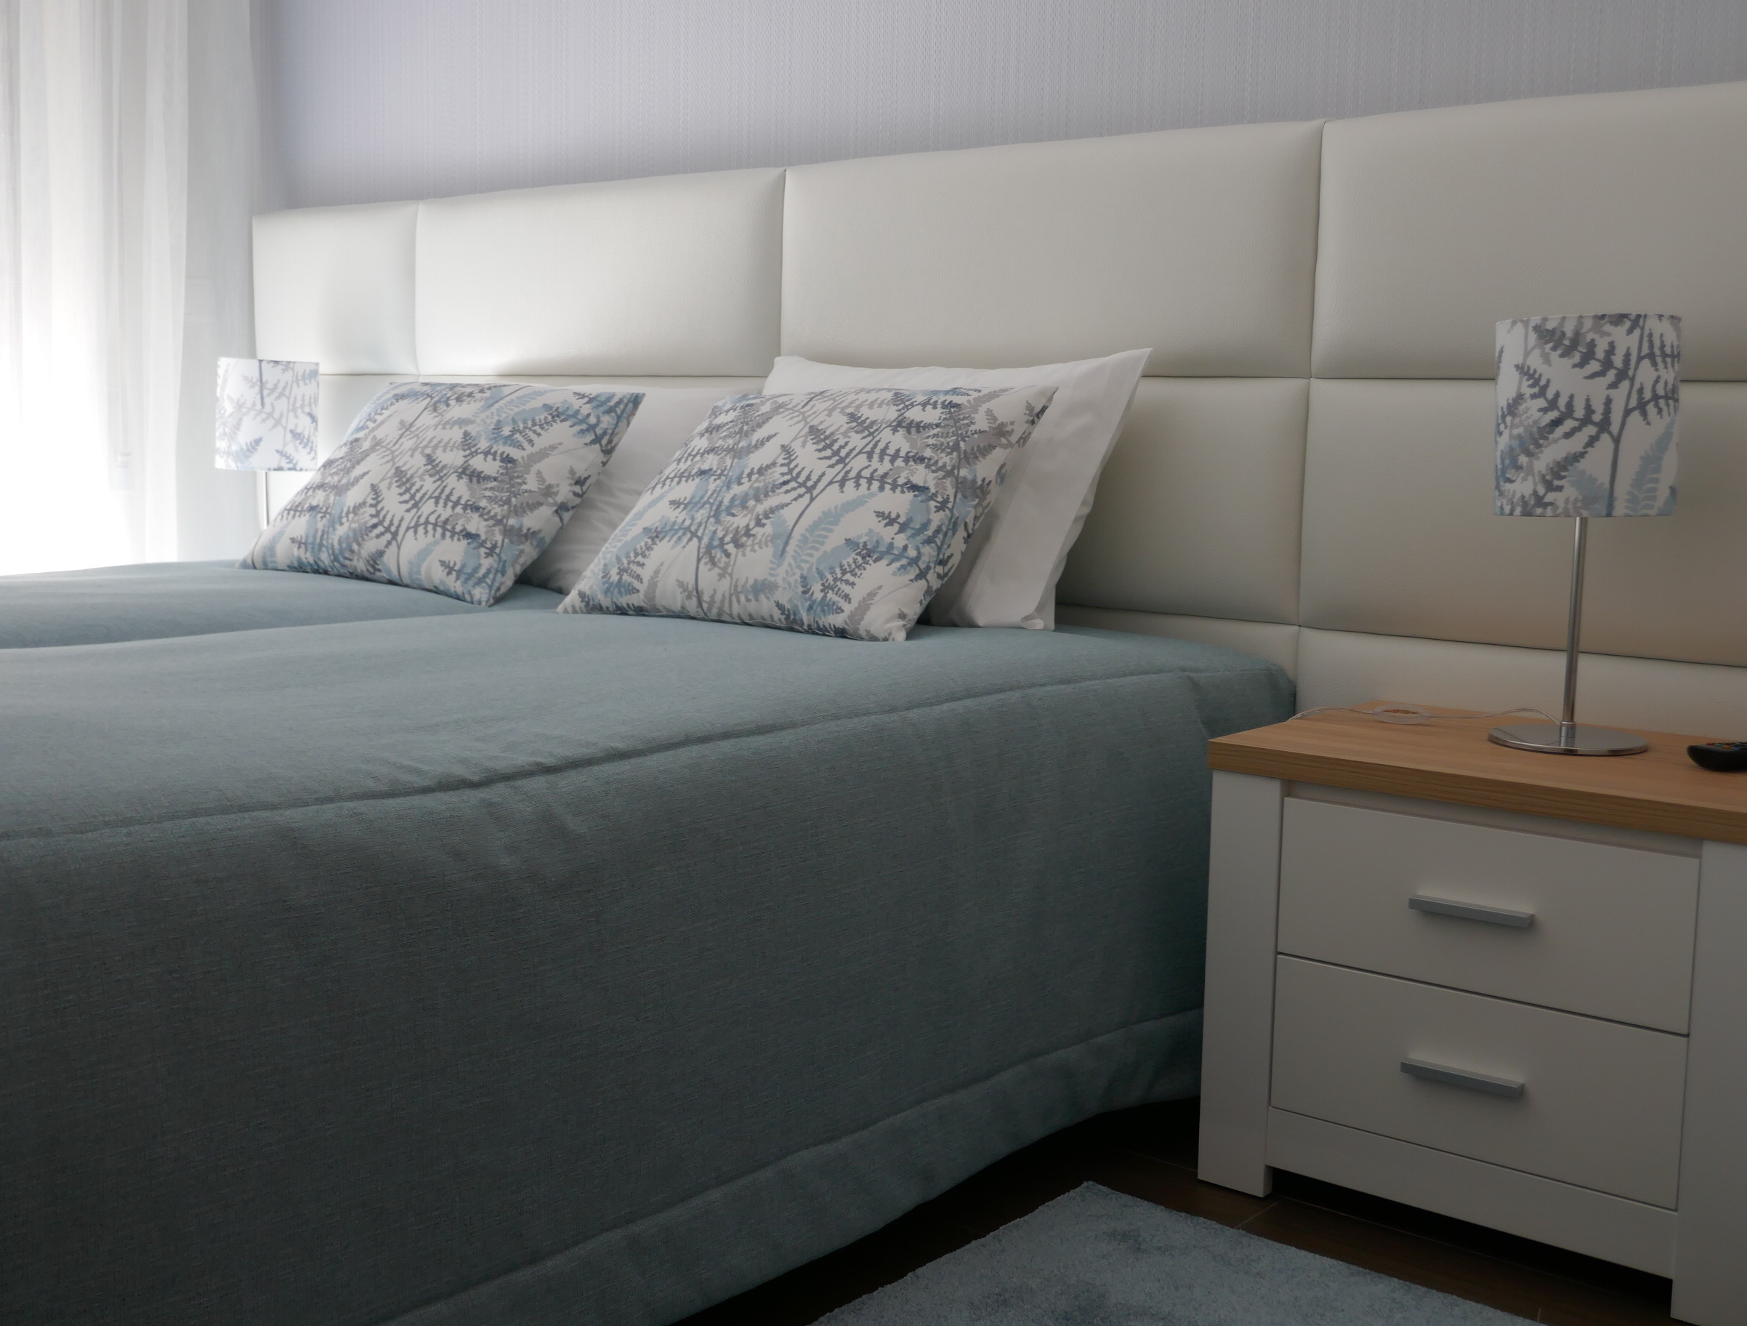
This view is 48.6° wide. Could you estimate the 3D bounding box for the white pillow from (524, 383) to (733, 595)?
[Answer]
[{"bbox_3d":[-0.445,-0.274,3.015,0.660,0.370,0.150,7,-18,38],"label":"white pillow"}]

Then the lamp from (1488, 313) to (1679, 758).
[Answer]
[{"bbox_3d":[0.776,-0.146,2.117,0.188,0.462,0.188,7,9,38],"label":"lamp"}]

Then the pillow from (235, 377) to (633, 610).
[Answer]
[{"bbox_3d":[-0.660,-0.268,2.890,0.582,0.129,0.416,7,54,38],"label":"pillow"}]

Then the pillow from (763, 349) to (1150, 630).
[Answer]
[{"bbox_3d":[0.028,-0.249,2.657,0.666,0.426,0.141,7,-23,38],"label":"pillow"}]

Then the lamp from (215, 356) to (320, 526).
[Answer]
[{"bbox_3d":[-1.135,-0.348,3.647,0.187,0.447,0.187,7,9,38],"label":"lamp"}]

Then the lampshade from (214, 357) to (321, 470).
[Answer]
[{"bbox_3d":[-1.133,-0.465,3.632,0.187,0.208,0.187,7,9,38],"label":"lampshade"}]

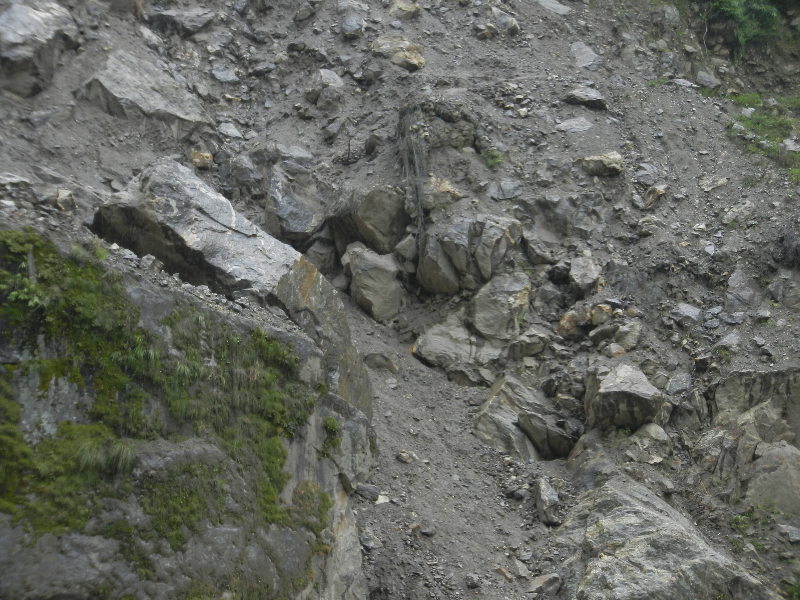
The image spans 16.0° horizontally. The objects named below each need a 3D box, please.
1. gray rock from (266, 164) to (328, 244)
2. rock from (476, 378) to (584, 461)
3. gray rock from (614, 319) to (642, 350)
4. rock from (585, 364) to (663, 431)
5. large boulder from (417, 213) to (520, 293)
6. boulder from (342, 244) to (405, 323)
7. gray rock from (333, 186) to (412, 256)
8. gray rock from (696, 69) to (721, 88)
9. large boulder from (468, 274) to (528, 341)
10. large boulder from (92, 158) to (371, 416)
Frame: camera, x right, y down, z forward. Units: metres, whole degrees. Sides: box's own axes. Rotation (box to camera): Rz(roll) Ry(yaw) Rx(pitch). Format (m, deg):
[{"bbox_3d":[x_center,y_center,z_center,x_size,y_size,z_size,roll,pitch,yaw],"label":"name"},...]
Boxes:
[{"bbox_3d":[-1.731,-1.613,48.000,1.047,1.297,1.050,0,-12,0],"label":"gray rock"},{"bbox_3d":[1.996,1.855,44.500,1.659,1.184,1.350,0,-12,0],"label":"rock"},{"bbox_3d":[3.698,0.558,46.000,0.453,0.486,0.450,0,-12,0],"label":"gray rock"},{"bbox_3d":[3.656,1.595,46.500,1.238,0.963,0.998,0,-14,0],"label":"rock"},{"bbox_3d":[1.247,-0.852,51.000,1.845,1.269,1.404,0,-14,0],"label":"large boulder"},{"bbox_3d":[-0.466,-0.290,50.000,1.058,1.258,1.040,0,-14,0],"label":"boulder"},{"bbox_3d":[-0.481,-1.342,48.000,1.317,1.053,1.100,0,-12,0],"label":"gray rock"},{"bbox_3d":[5.752,-4.130,53.000,0.448,0.341,0.360,0,-12,0],"label":"gray rock"},{"bbox_3d":[1.750,0.113,49.500,1.013,1.079,0.945,0,-14,0],"label":"large boulder"},{"bbox_3d":[-2.608,-0.194,44.000,1.600,4.400,2.200,-55,-13,23],"label":"large boulder"}]

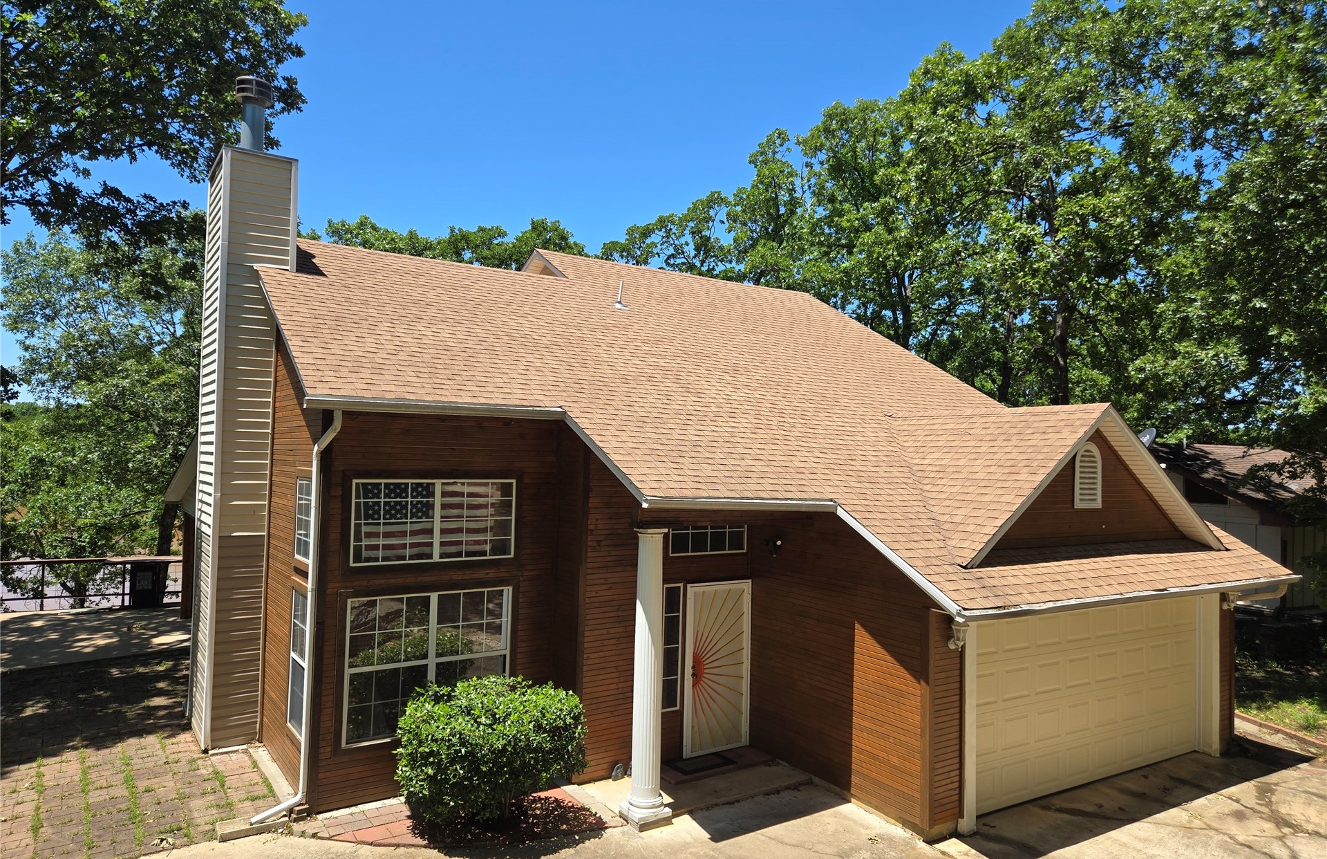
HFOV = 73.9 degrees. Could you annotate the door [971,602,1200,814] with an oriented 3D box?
[{"bbox_3d":[5.109,3.132,10.529,4.800,2.130,0.100,2,-2,-33],"label":"door"}]

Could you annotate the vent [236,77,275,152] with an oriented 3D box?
[{"bbox_3d":[-5.563,-4.222,11.969,0.485,1.170,0.485,2,-3,-32],"label":"vent"}]

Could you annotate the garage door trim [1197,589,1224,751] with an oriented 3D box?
[{"bbox_3d":[7.322,3.253,11.814,0.242,2.161,0.212,2,-3,-32],"label":"garage door trim"}]

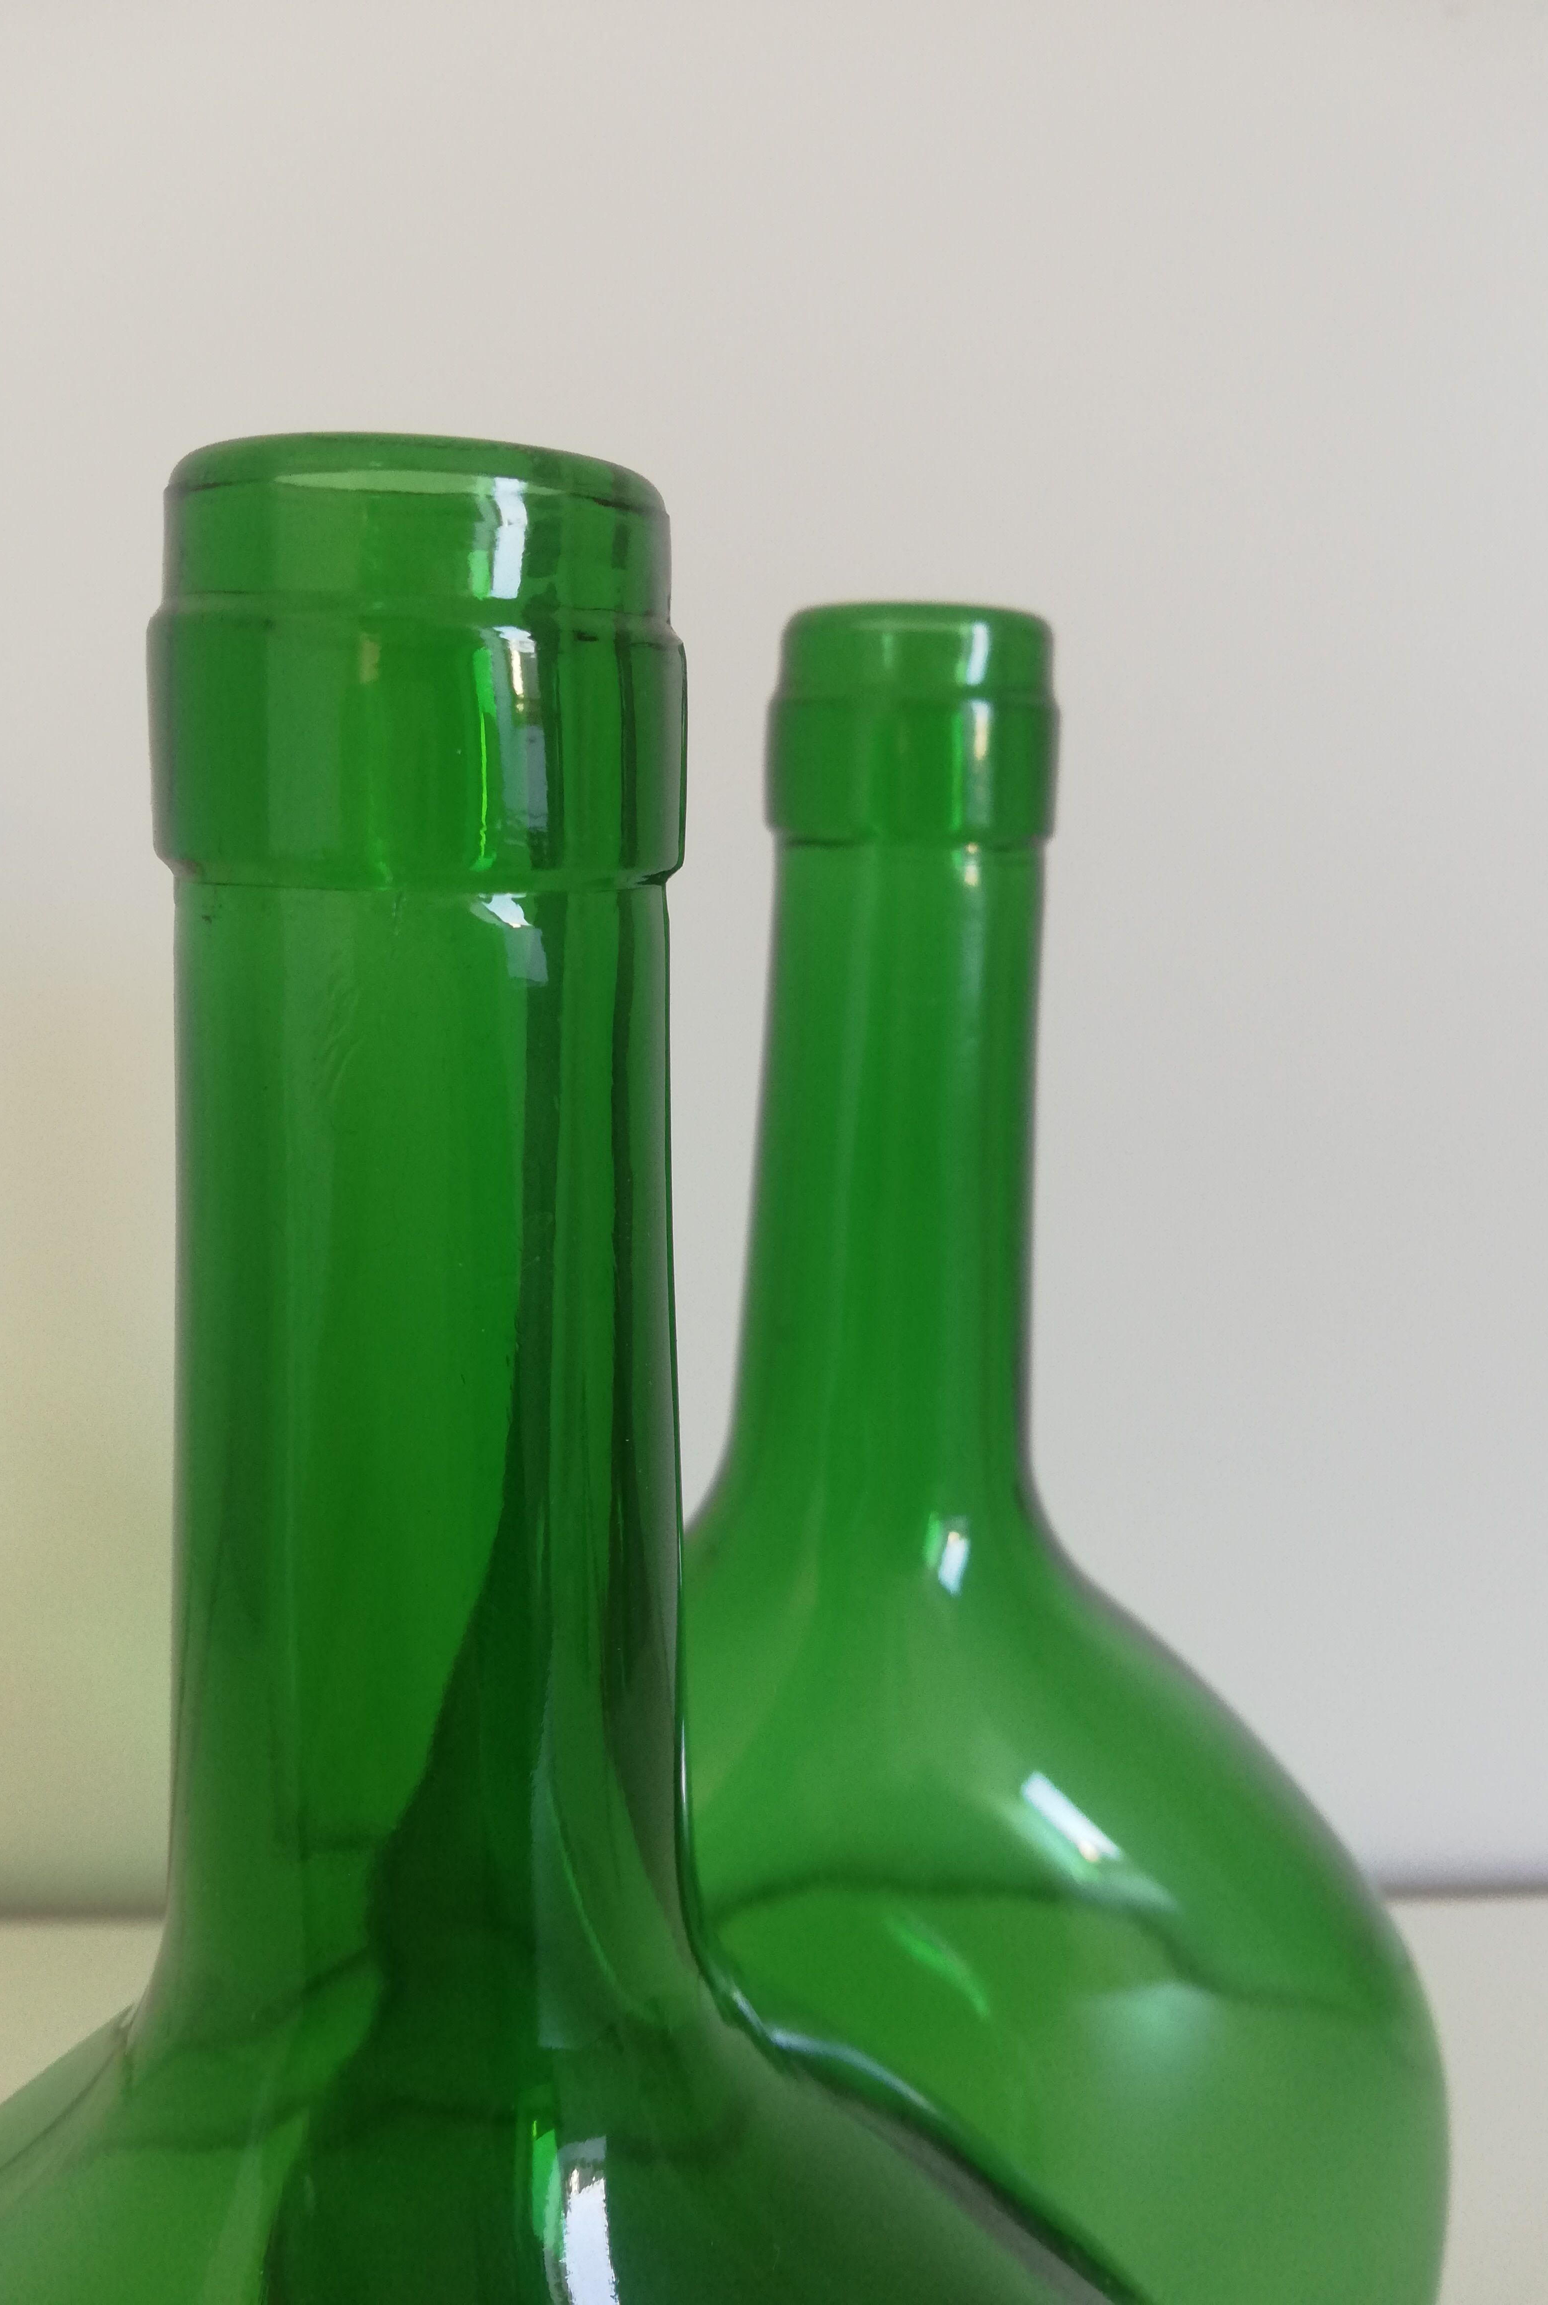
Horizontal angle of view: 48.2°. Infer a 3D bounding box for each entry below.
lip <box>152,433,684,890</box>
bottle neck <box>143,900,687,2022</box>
[{"bbox_3d":[-0.020,-0.027,0.097,0.029,0.021,0.029,2,12,0],"label":"lip"},{"bbox_3d":[-0.021,0.015,0.106,0.033,0.063,0.033,2,12,0],"label":"bottle neck"}]

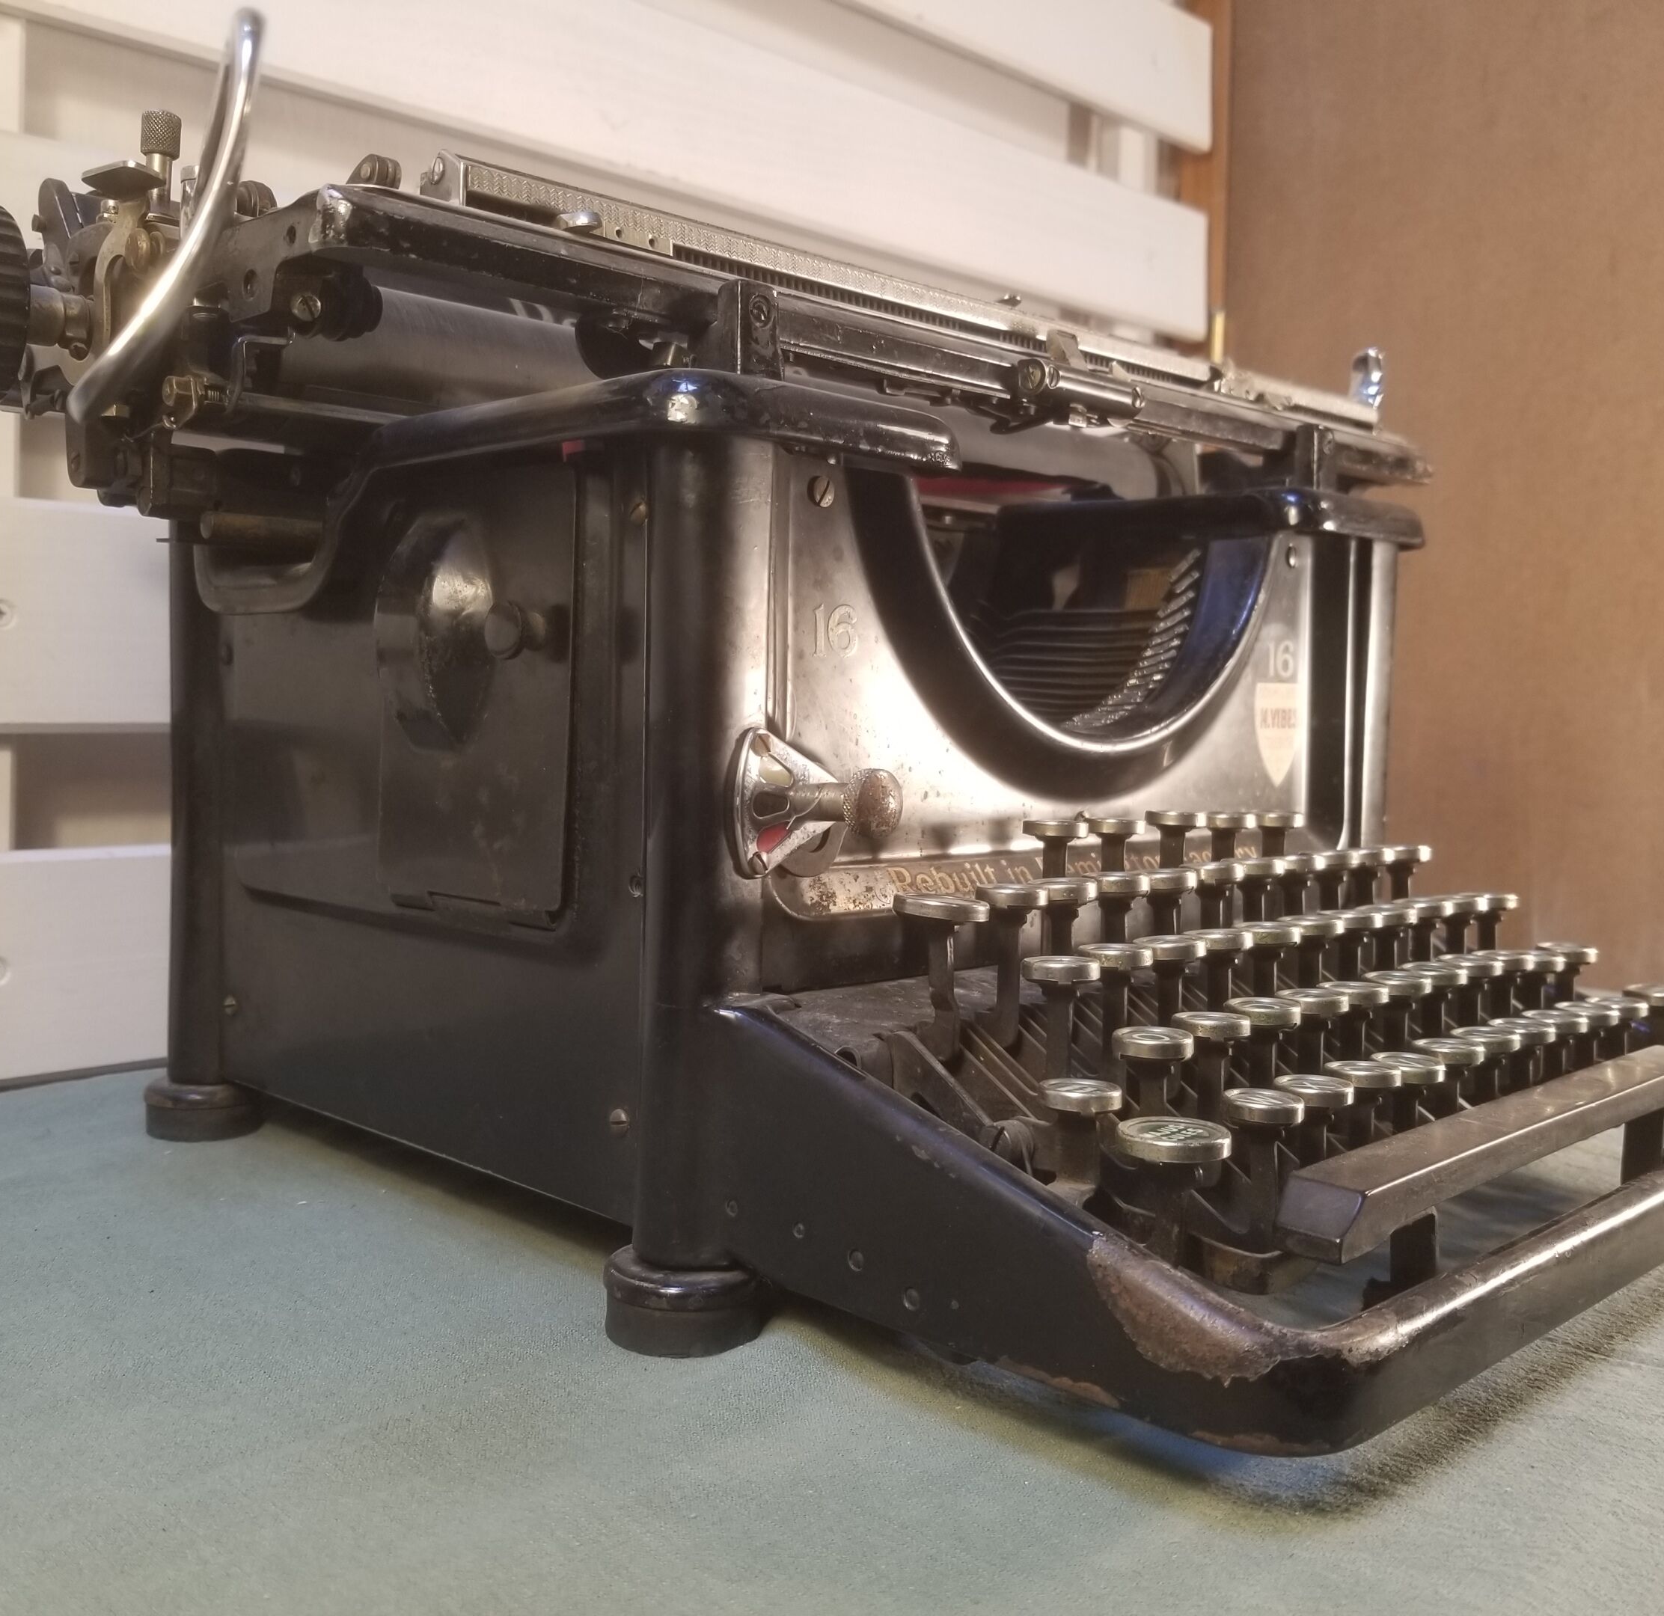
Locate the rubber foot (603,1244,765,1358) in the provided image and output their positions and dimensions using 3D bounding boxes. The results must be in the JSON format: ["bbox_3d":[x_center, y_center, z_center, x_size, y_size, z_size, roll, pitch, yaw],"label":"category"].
[{"bbox_3d":[-0.032,0.105,0.352,0.035,0.016,0.035,0,3,0],"label":"rubber foot"}]

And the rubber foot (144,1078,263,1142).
[{"bbox_3d":[-0.204,0.097,0.526,0.035,0.016,0.035,-2,4,-44],"label":"rubber foot"}]

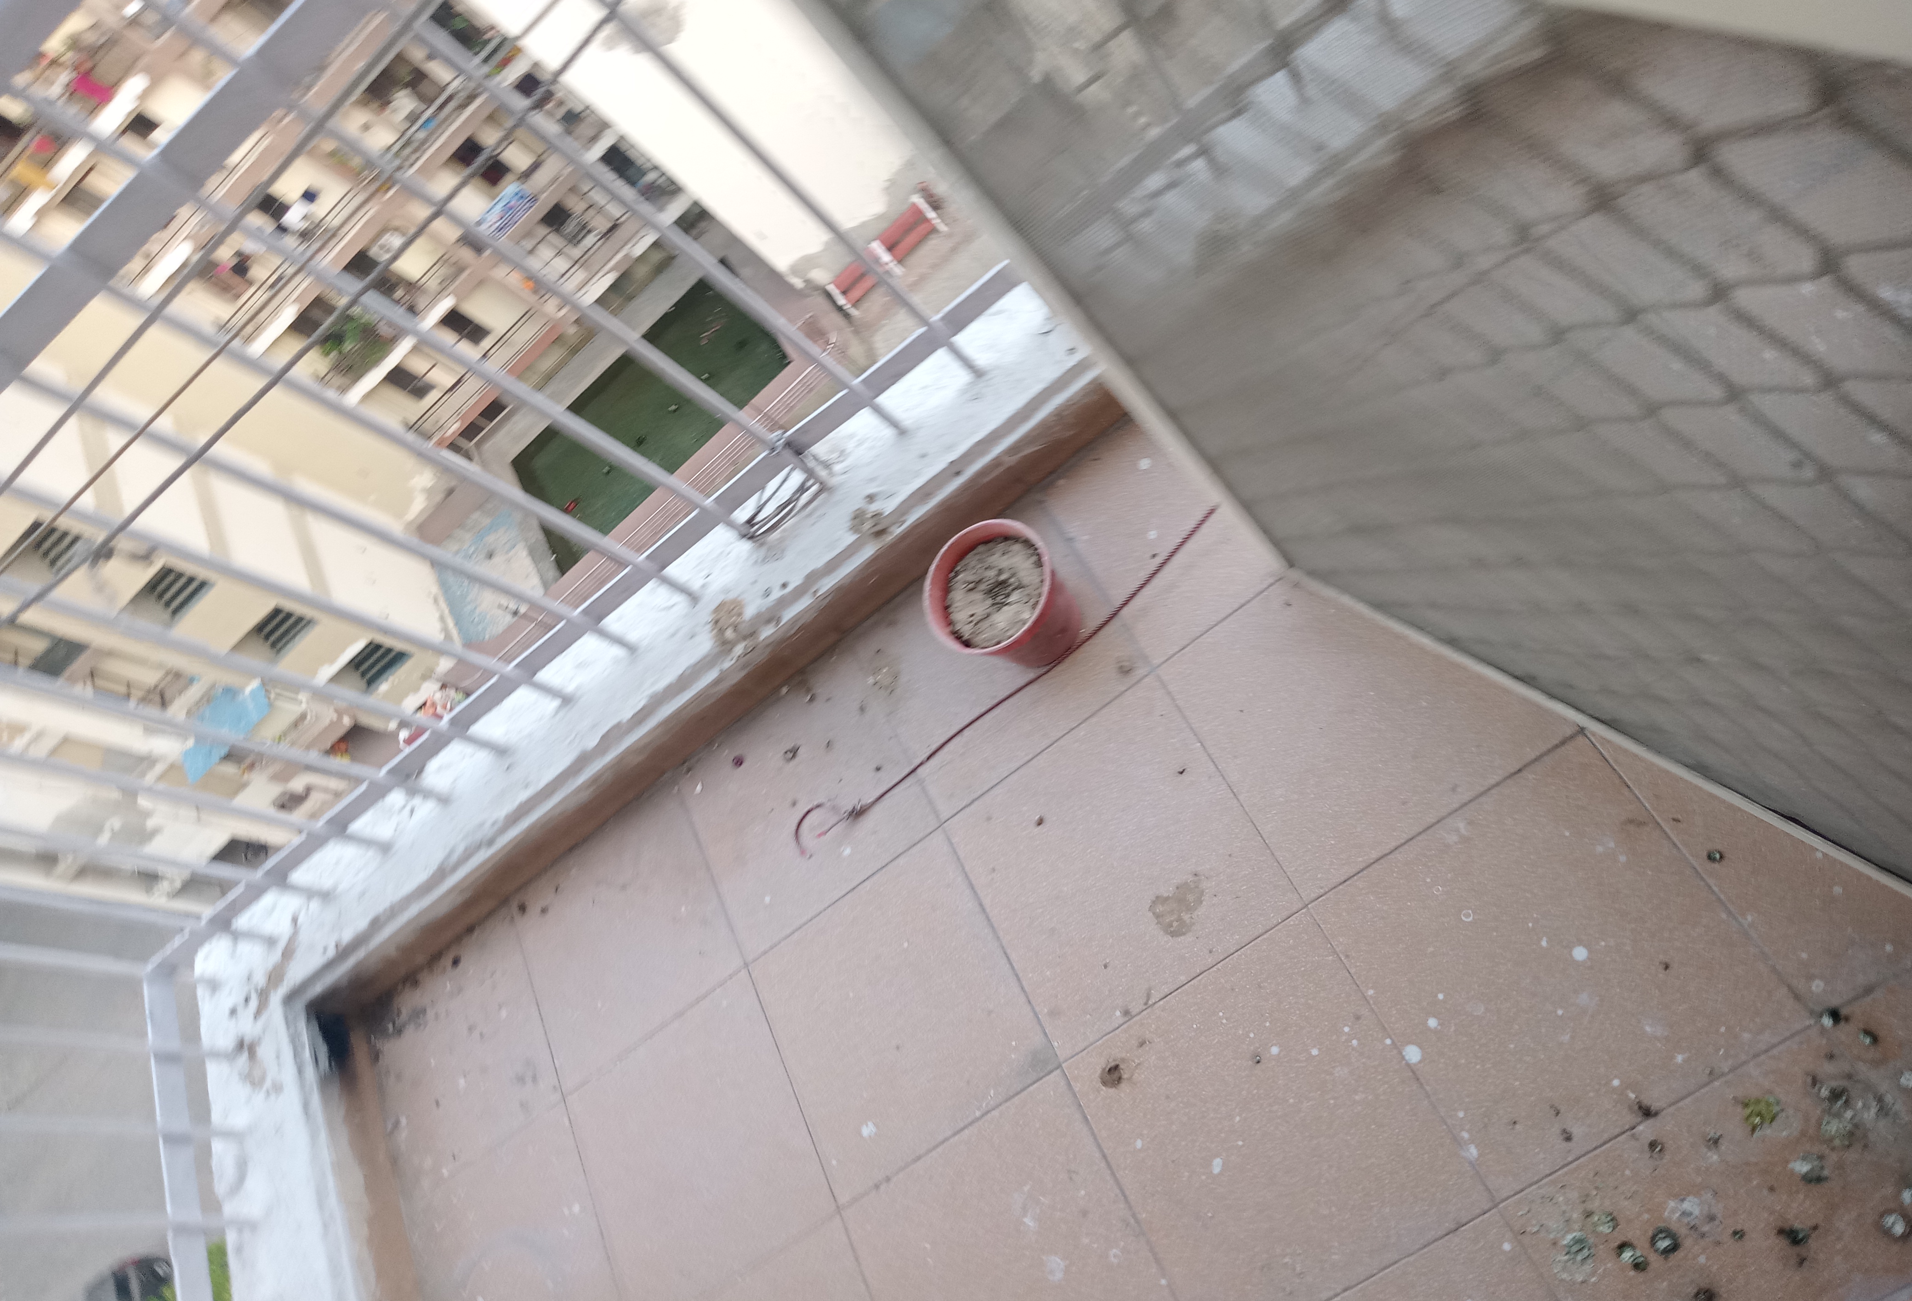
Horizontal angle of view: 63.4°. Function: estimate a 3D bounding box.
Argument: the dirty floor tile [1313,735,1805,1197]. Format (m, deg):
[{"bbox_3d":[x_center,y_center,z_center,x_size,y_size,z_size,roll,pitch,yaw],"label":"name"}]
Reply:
[{"bbox_3d":[0.524,0.278,1.384,0.302,0.015,0.302,-37,58,15],"label":"dirty floor tile"}]

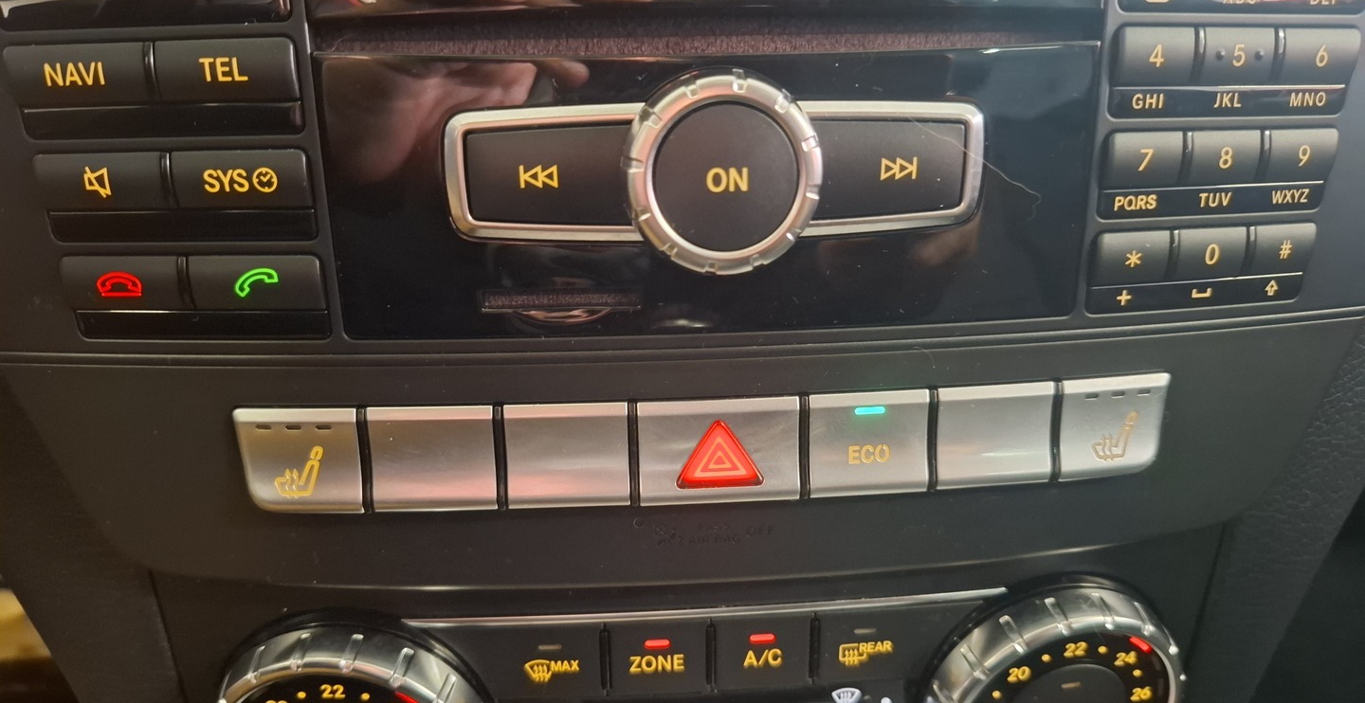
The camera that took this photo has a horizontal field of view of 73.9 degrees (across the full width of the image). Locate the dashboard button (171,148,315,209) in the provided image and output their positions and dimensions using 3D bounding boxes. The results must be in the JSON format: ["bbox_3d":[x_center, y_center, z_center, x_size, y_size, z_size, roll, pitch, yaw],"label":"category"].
[{"bbox_3d":[-0.071,-0.029,0.148,0.022,0.009,0.006,0,16,2],"label":"dashboard button"}]

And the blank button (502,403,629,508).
[{"bbox_3d":[-0.020,0.018,0.163,0.022,0.019,0.007,-1,15,-1],"label":"blank button"}]

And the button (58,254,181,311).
[{"bbox_3d":[-0.095,-0.012,0.158,0.022,0.009,0.007,1,15,7],"label":"button"}]

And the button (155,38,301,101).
[{"bbox_3d":[-0.072,-0.045,0.148,0.024,0.010,0.007,0,15,4],"label":"button"}]

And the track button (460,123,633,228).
[{"bbox_3d":[-0.022,-0.029,0.150,0.027,0.016,0.006,-1,15,-1],"label":"track button"}]

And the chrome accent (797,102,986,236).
[{"bbox_3d":[0.034,-0.031,0.152,0.032,0.022,0.006,-3,15,-6],"label":"chrome accent"}]

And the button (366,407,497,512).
[{"bbox_3d":[-0.044,0.018,0.163,0.022,0.020,0.007,-1,15,2],"label":"button"}]

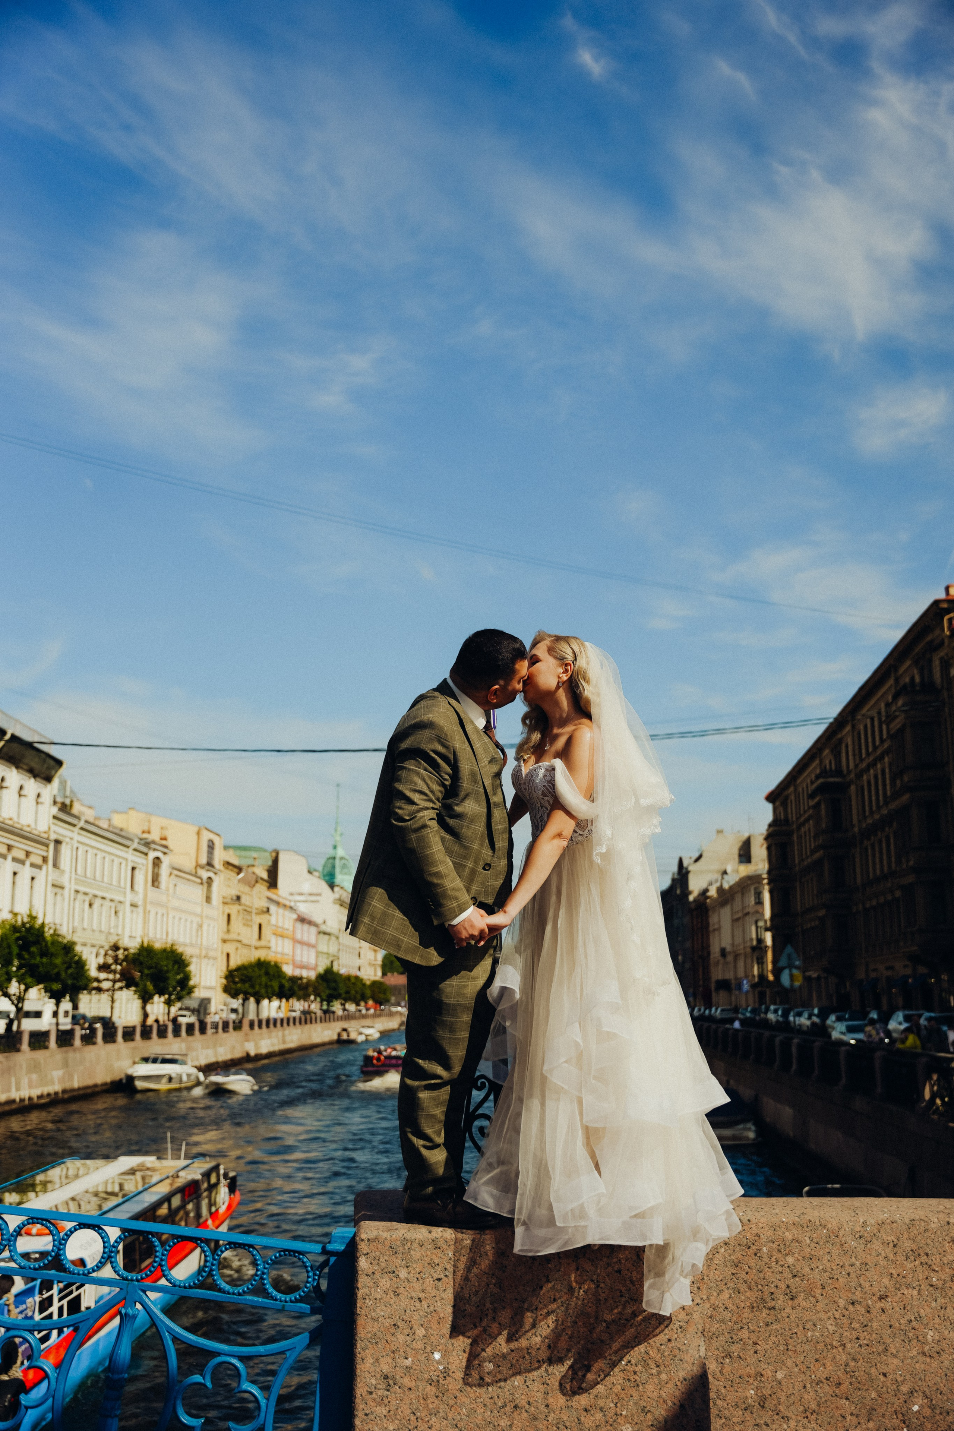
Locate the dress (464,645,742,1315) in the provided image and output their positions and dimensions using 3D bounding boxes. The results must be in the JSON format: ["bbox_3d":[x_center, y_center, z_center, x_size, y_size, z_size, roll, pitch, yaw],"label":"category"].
[{"bbox_3d":[0.363,0.667,3.917,0.700,1.900,0.630,5,-13,-24],"label":"dress"}]

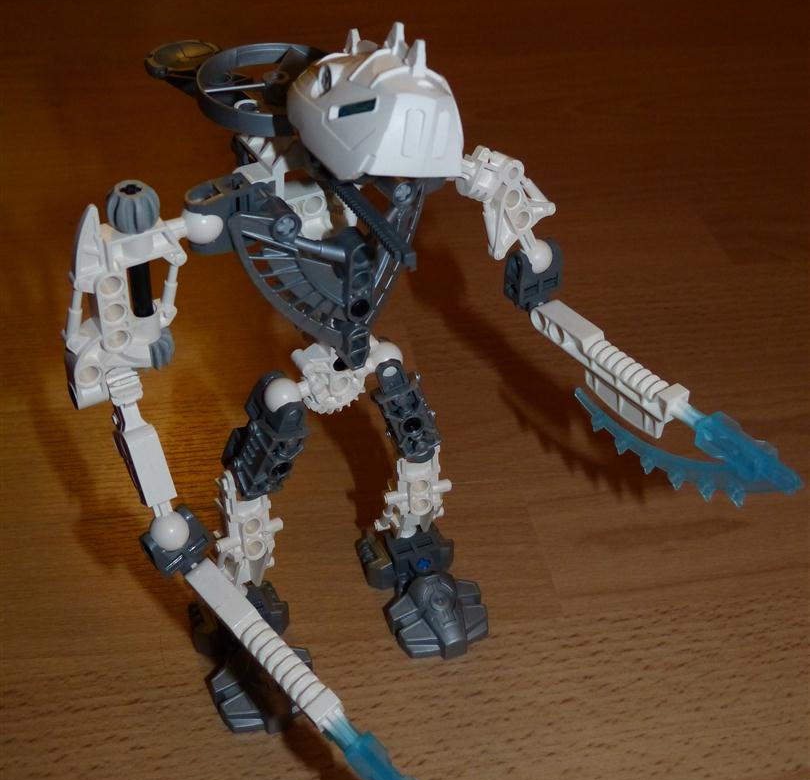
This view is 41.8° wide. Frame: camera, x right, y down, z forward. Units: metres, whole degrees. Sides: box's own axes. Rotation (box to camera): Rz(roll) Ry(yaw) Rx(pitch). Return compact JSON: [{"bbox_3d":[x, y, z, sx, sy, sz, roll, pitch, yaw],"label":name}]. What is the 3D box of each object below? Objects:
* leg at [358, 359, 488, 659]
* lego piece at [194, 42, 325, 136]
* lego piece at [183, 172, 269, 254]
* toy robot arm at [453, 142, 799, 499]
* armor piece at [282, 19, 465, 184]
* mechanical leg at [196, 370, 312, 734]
[{"bbox_3d":[0.005,0.034,0.329,0.034,0.094,0.058,-14,47,-17],"label":"leg"},{"bbox_3d":[-0.040,-0.090,0.316,0.045,0.007,0.045,2,45,-2],"label":"lego piece"},{"bbox_3d":[-0.050,-0.049,0.294,0.022,0.015,0.014,-16,48,-18],"label":"lego piece"},{"bbox_3d":[0.057,-0.016,0.293,0.023,0.051,0.133,-27,53,-27],"label":"toy robot arm"},{"bbox_3d":[-0.007,-0.071,0.260,0.030,0.034,0.034,-13,42,-26],"label":"armor piece"},{"bbox_3d":[-0.044,0.048,0.312,0.040,0.095,0.066,-11,47,-15],"label":"mechanical leg"}]

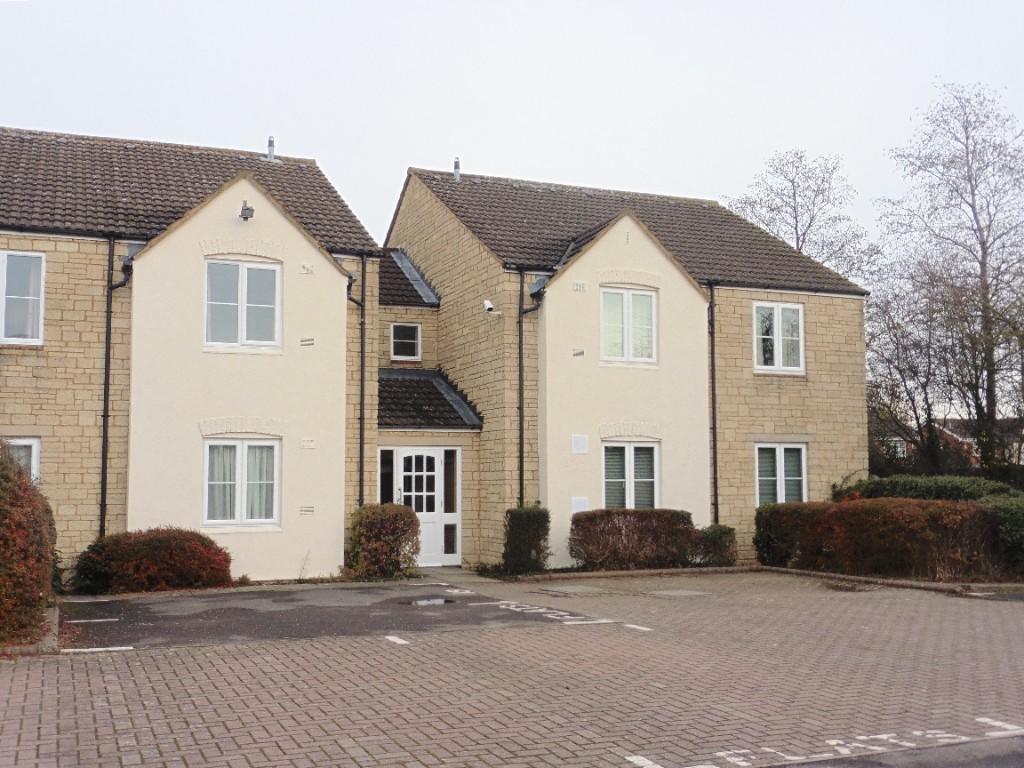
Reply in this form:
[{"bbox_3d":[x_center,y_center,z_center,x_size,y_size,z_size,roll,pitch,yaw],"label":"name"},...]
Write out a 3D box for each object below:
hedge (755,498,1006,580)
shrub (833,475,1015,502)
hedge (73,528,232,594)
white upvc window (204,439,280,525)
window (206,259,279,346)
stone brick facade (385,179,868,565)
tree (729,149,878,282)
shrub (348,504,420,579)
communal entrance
[{"bbox_3d":[5.748,2.414,16.046,3.450,1.120,1.100,-4,-6,41],"label":"hedge"},{"bbox_3d":[7.097,2.336,17.462,3.000,1.500,1.300,-2,-5,23],"label":"shrub"},{"bbox_3d":[-4.889,2.396,13.864,2.030,0.870,0.950,2,-5,-22],"label":"hedge"},{"bbox_3d":[-3.988,1.457,14.904,1.101,1.283,0.100,2,-5,-22],"label":"white upvc window"},{"bbox_3d":[-4.020,-1.200,15.116,1.097,1.296,0.100,2,-5,-22],"label":"window"},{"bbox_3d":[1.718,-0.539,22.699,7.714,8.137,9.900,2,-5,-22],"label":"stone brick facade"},{"bbox_3d":[9.578,-1.706,33.506,5.000,12.200,5.000,2,-5,-22],"label":"tree"},{"bbox_3d":[-1.975,2.426,15.738,1.020,1.100,0.950,2,-5,-22],"label":"shrub"},{"bbox_3d":[-1.584,2.134,17.493,1.494,2.056,0.150,2,-5,-22],"label":"communal entrance"}]

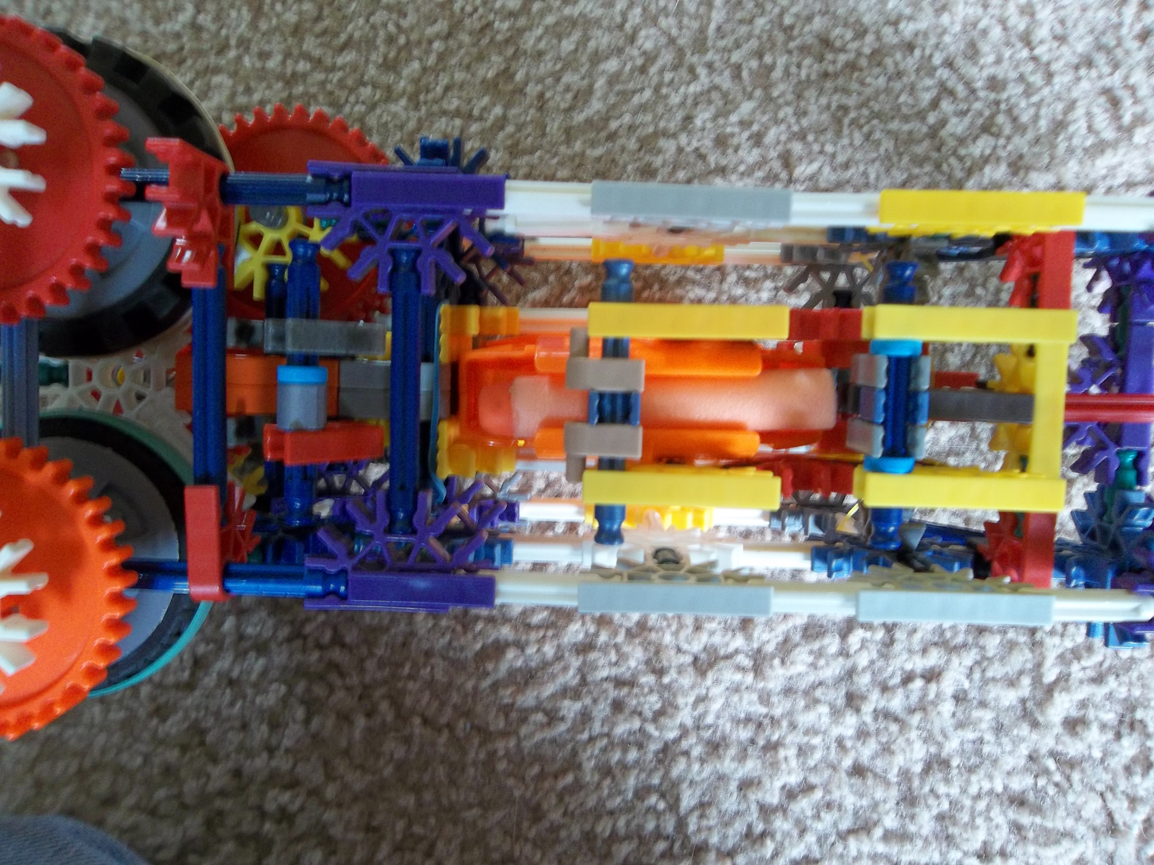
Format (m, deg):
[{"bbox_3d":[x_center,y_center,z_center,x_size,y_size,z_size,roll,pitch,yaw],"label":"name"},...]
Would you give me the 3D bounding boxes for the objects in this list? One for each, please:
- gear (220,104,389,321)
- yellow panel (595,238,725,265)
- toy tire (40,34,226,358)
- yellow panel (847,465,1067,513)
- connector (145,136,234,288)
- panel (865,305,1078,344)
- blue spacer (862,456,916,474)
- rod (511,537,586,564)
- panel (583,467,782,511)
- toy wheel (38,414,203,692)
[{"bbox_3d":[-0.064,-0.044,0.202,0.056,0.006,0.056,1,95,1],"label":"gear"},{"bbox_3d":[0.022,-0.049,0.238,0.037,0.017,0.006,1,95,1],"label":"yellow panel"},{"bbox_3d":[-0.106,-0.050,0.192,0.066,0.022,0.066,2,95,1],"label":"toy tire"},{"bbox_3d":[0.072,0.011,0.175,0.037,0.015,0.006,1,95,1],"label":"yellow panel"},{"bbox_3d":[-0.070,-0.039,0.165,0.006,0.022,0.024,2,95,1],"label":"connector"},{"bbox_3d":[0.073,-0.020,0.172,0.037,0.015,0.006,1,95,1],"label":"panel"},{"bbox_3d":[0.059,0.006,0.169,0.010,0.010,0.003,2,95,1],"label":"blue spacer"},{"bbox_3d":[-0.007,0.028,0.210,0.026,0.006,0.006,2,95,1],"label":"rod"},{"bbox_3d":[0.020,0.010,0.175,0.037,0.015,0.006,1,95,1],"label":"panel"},{"bbox_3d":[-0.108,0.026,0.194,0.063,0.014,0.063,0,95,1],"label":"toy wheel"}]

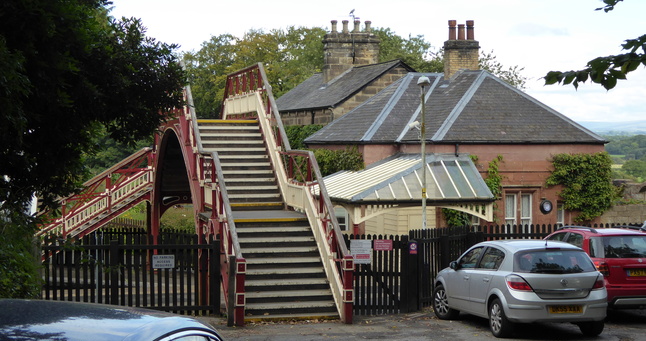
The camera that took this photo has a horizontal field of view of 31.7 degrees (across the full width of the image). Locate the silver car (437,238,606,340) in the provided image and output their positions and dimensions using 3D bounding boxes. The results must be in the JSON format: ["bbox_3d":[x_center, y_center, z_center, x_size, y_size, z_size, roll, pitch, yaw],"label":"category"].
[{"bbox_3d":[3.170,1.880,18.930,1.770,1.460,4.250,0,1,-12],"label":"silver car"}]

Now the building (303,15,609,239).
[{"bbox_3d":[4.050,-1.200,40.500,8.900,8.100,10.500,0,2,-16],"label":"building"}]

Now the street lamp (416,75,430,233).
[{"bbox_3d":[1.920,0.370,21.600,0.260,4.300,0.500,0,2,-14],"label":"street lamp"}]

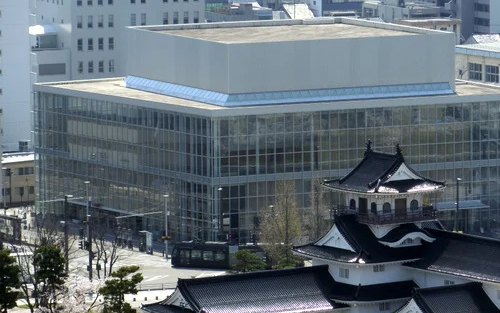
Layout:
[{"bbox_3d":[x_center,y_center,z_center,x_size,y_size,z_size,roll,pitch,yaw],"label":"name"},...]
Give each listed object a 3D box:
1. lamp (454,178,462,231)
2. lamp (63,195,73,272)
[{"bbox_3d":[30.700,8.100,546.000,0.400,9.900,1.900,-4,7,-30],"label":"lamp"},{"bbox_3d":[-25.350,10.900,513.000,1.900,11.000,0.400,2,6,22],"label":"lamp"}]

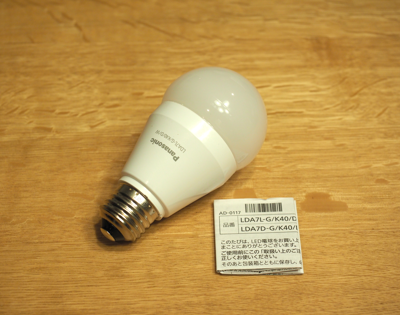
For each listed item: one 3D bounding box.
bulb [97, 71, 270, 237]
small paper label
[{"bbox_3d":[-0.011,0.000,0.510,0.060,0.060,0.112,33,70,27],"label":"bulb"},{"bbox_3d":[0.029,0.040,0.503,0.044,0.003,0.047,-1,47,0],"label":"small paper label"}]

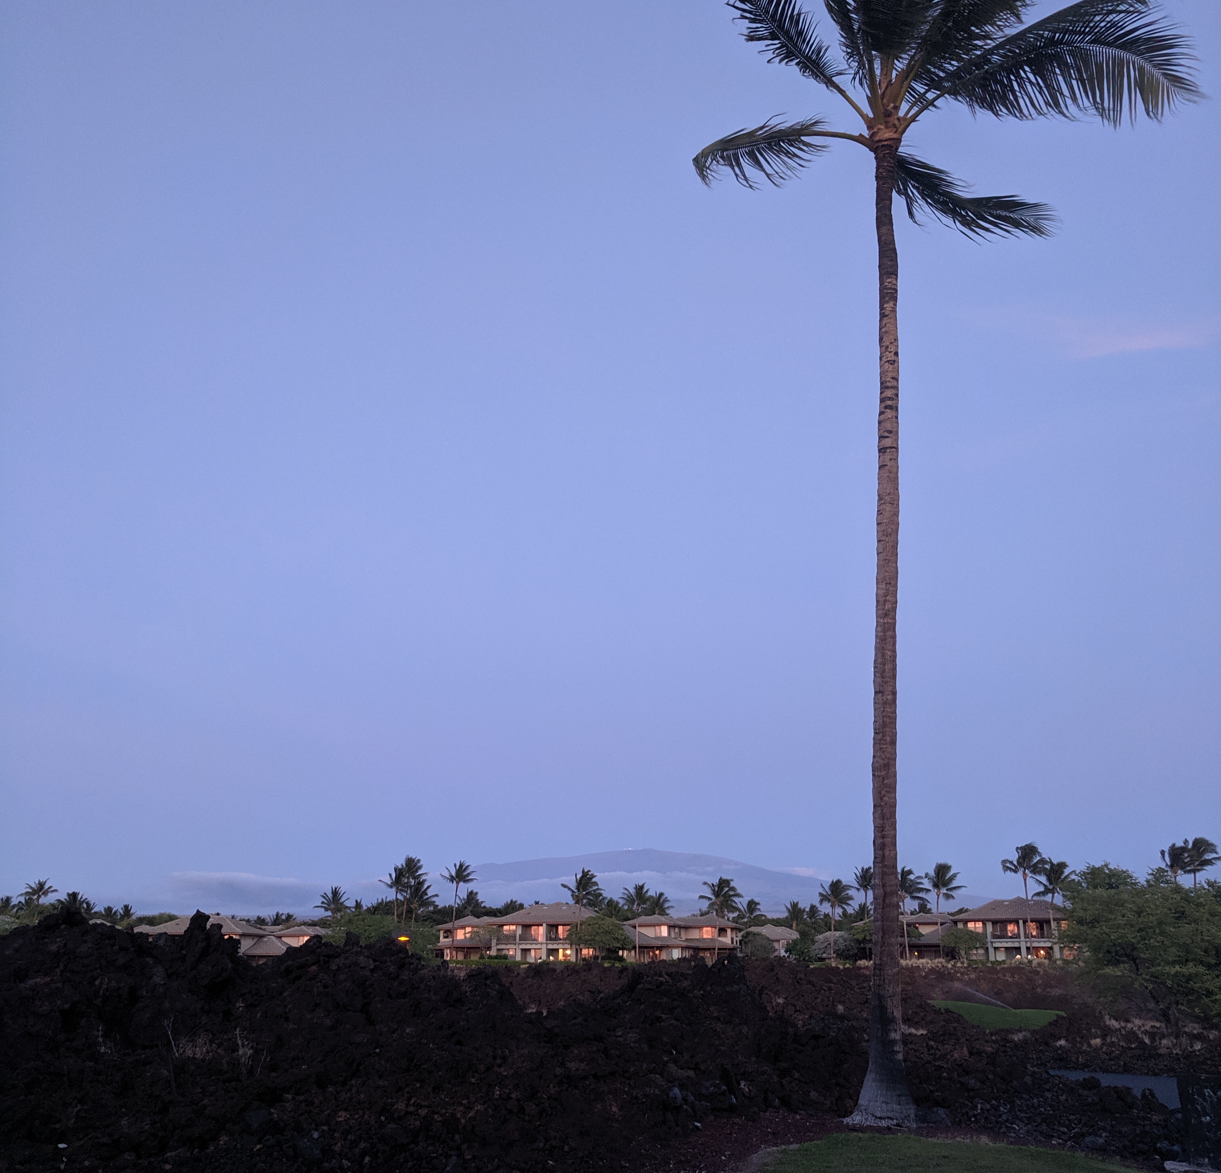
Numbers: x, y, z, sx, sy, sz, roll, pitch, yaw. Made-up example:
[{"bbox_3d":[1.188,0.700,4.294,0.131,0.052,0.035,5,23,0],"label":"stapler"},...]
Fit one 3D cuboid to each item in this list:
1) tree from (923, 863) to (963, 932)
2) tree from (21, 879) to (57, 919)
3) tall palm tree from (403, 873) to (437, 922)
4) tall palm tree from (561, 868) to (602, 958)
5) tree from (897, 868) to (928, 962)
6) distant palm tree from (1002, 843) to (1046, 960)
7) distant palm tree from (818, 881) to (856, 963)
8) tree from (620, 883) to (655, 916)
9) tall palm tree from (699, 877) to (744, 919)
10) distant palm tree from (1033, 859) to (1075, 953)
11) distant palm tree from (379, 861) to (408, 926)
[{"bbox_3d":[51.109,49.299,185.099,6.200,14.520,6.200,0,-17,0],"label":"tree"},{"bbox_3d":[-93.299,54.266,197.862,6.000,13.300,6.000,0,-17,0],"label":"tree"},{"bbox_3d":[-32.699,56.527,208.118,6.100,15.040,6.100,0,-17,0],"label":"tall palm tree"},{"bbox_3d":[-4.714,54.815,203.792,7.040,15.360,7.040,0,-17,0],"label":"tall palm tree"},{"bbox_3d":[46.277,49.970,186.132,6.000,13.840,6.000,0,-17,0],"label":"tree"},{"bbox_3d":[61.640,46.223,179.642,6.790,16.840,6.790,0,-17,0],"label":"distant palm tree"},{"bbox_3d":[35.513,51.995,189.949,6.000,12.960,6.000,0,-17,0],"label":"distant palm tree"},{"bbox_3d":[4.699,55.914,203.463,6.170,13.060,6.170,0,-17,0],"label":"tree"},{"bbox_3d":[18.649,55.216,202.880,7.210,14.050,7.210,0,-17,0],"label":"tall palm tree"},{"bbox_3d":[65.221,47.049,178.072,6.530,14.690,6.530,0,-17,0],"label":"distant palm tree"},{"bbox_3d":[-37.055,55.431,207.742,6.000,16.920,6.000,0,-17,0],"label":"distant palm tree"}]

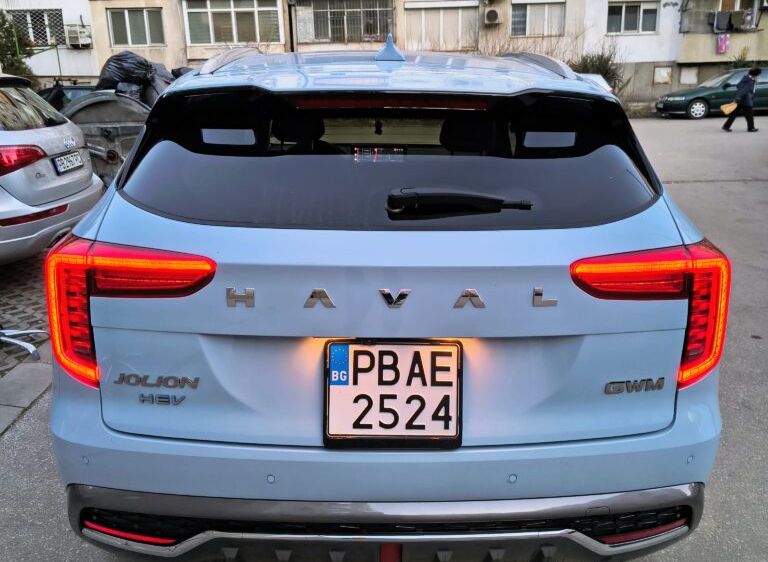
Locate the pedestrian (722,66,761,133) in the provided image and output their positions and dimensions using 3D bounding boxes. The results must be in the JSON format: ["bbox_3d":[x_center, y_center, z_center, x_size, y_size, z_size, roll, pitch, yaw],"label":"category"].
[{"bbox_3d":[9.284,-4.694,17.695,0.800,1.600,0.500,-2,16,-2],"label":"pedestrian"}]

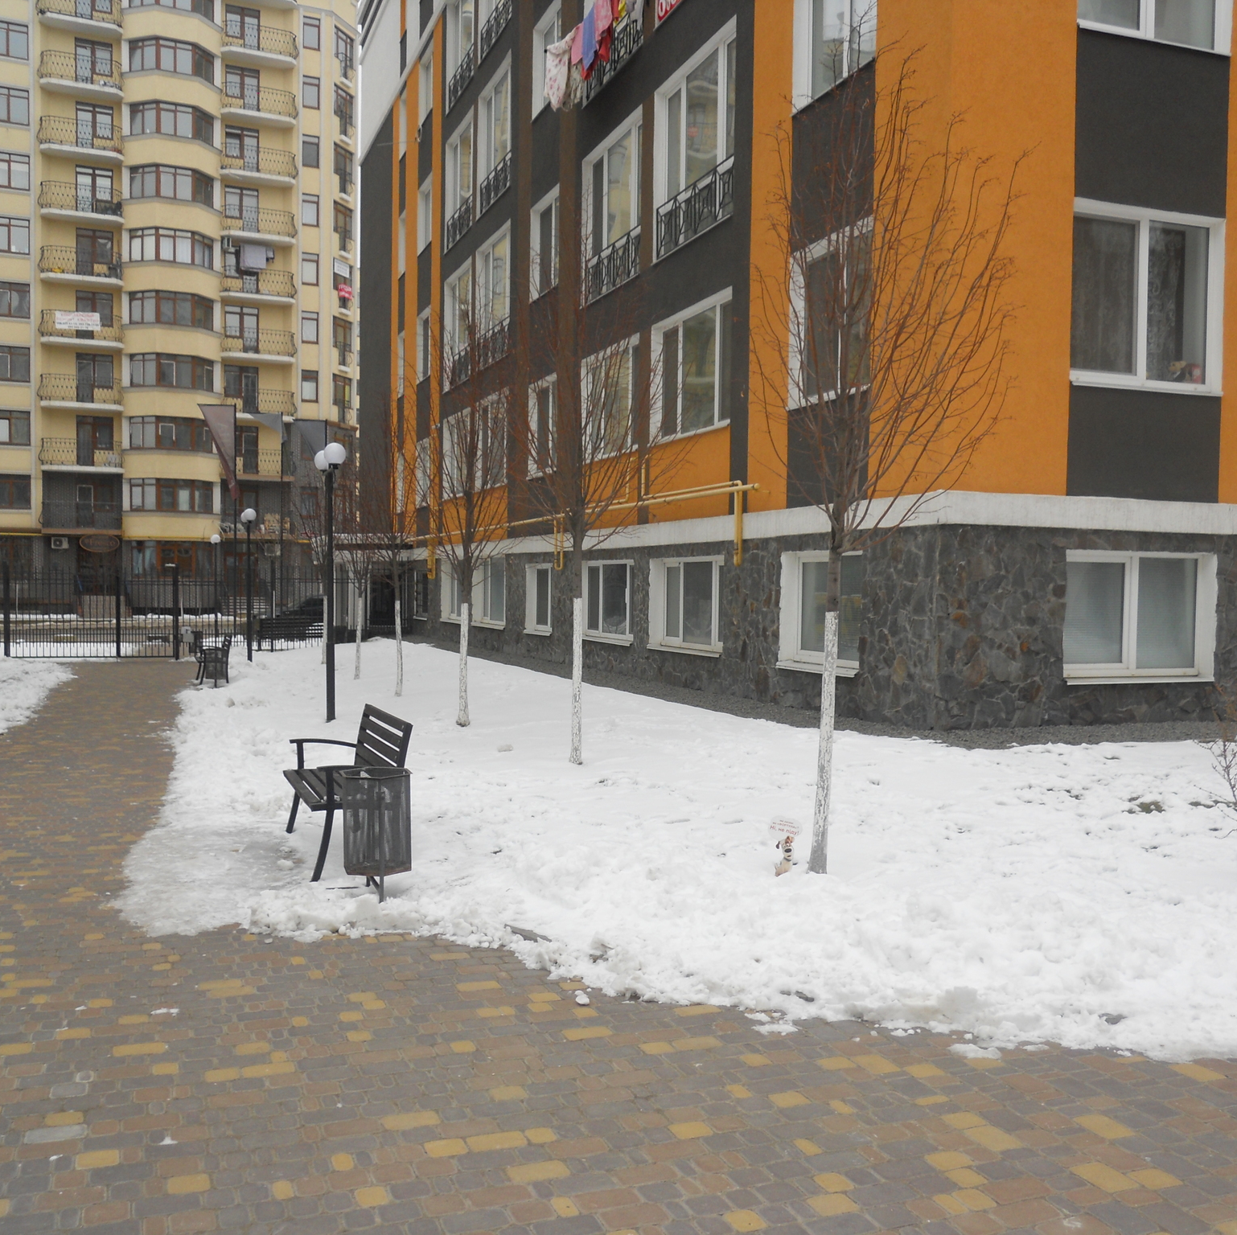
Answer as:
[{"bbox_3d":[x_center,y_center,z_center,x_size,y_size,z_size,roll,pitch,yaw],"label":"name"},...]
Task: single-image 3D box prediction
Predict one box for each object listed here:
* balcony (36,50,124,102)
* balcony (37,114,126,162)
[{"bbox_3d":[-25.366,-25.529,62.779,3.600,1.430,1.200,0,1,-27],"label":"balcony"},{"bbox_3d":[-24.888,-22.200,62.044,3.745,1.480,1.200,0,1,-26],"label":"balcony"}]

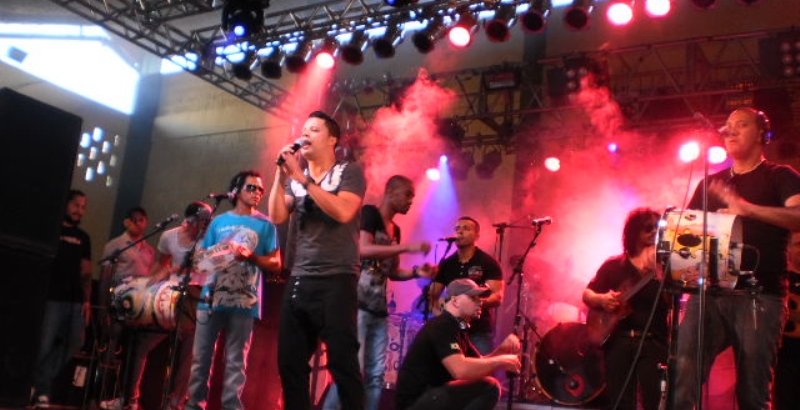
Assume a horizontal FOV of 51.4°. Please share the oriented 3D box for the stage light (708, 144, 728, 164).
[{"bbox_3d":[3.878,-0.631,10.107,0.260,0.260,0.320,0,12,25],"label":"stage light"}]

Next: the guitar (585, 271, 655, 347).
[{"bbox_3d":[1.427,0.508,5.000,0.340,0.900,0.120,49,-3,6],"label":"guitar"}]

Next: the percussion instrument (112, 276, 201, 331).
[{"bbox_3d":[-1.851,0.746,6.300,0.620,0.420,0.420,2,-13,18],"label":"percussion instrument"}]

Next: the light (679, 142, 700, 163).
[{"bbox_3d":[3.599,-0.668,10.306,0.260,0.260,0.320,0,12,25],"label":"light"}]

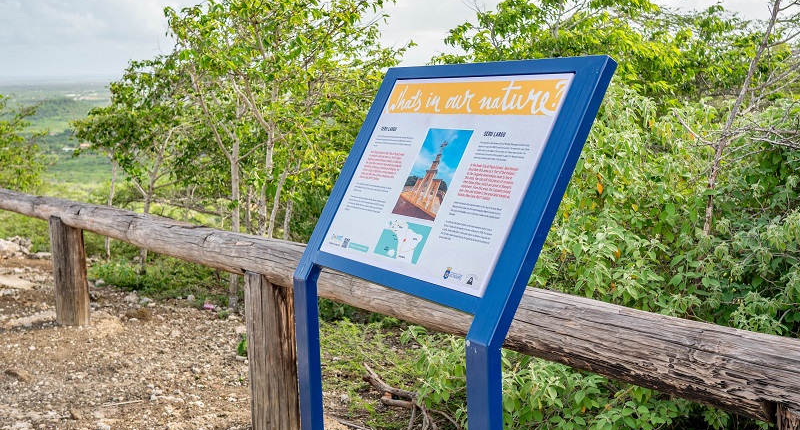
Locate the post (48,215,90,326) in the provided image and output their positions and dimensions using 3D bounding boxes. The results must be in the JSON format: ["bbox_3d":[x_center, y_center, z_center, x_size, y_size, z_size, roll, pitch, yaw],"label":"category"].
[{"bbox_3d":[-2.108,0.340,5.877,0.199,0.692,0.199,-9,12,-39],"label":"post"}]

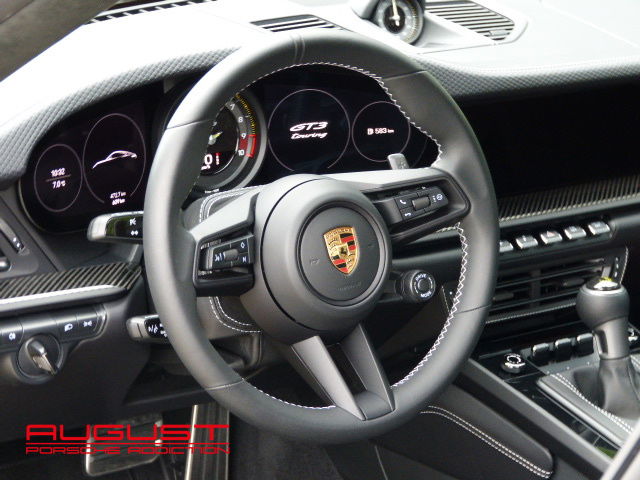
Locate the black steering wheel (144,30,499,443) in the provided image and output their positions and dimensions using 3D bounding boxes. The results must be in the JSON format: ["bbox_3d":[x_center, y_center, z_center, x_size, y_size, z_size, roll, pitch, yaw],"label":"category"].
[{"bbox_3d":[-0.007,-0.002,1.734,0.360,0.360,0.095,-15,5,-33],"label":"black steering wheel"}]

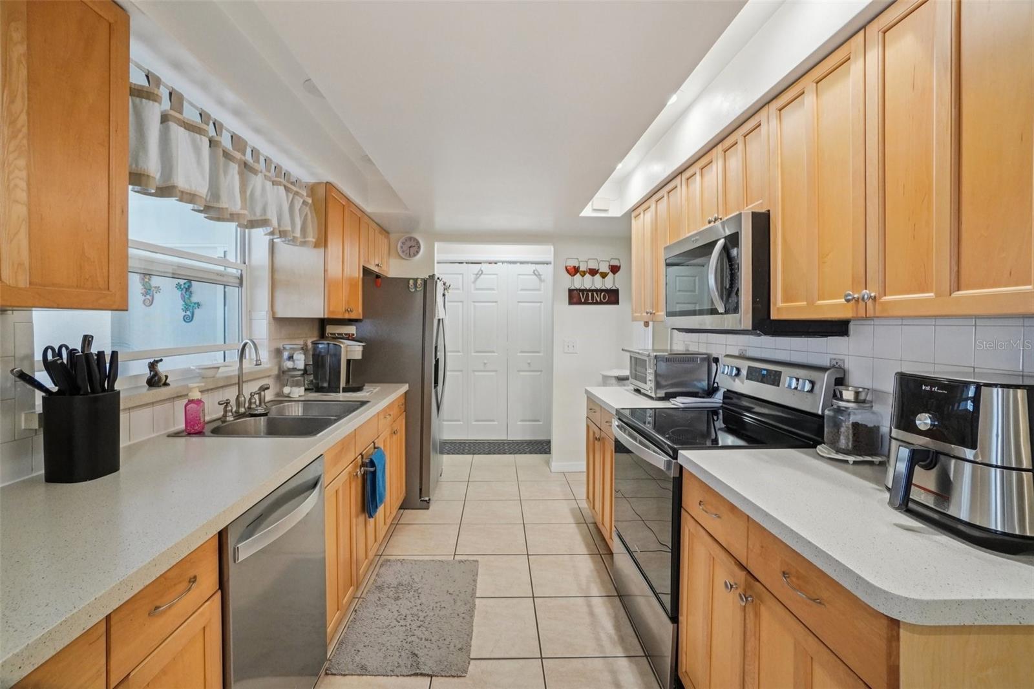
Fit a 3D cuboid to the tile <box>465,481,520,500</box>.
[{"bbox_3d":[-0.190,1.195,3.517,0.425,0.010,0.386,1,3,-3],"label":"tile"}]

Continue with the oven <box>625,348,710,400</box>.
[{"bbox_3d":[1.020,0.198,2.918,0.395,0.277,0.425,1,3,-7],"label":"oven"}]

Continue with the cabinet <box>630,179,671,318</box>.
[{"bbox_3d":[0.980,-0.519,2.622,0.325,0.762,0.800,0,2,-2],"label":"cabinet"}]

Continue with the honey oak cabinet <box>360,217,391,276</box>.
[{"bbox_3d":[-1.255,-0.760,3.392,0.315,0.370,0.754,1,2,-3],"label":"honey oak cabinet"}]

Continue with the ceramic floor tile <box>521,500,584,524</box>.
[{"bbox_3d":[0.259,1.231,3.180,0.432,0.010,0.403,0,2,-2],"label":"ceramic floor tile"}]

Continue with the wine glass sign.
[{"bbox_3d":[0.687,-0.584,3.914,0.507,0.452,0.025,1,2,-3],"label":"wine glass sign"}]

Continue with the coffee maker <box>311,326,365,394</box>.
[{"bbox_3d":[-1.191,0.138,2.902,0.315,0.345,0.240,0,2,-2],"label":"coffee maker"}]

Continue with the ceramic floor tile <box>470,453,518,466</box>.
[{"bbox_3d":[-0.233,1.163,4.322,0.426,0.010,0.394,1,2,-3],"label":"ceramic floor tile"}]

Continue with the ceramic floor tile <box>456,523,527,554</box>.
[{"bbox_3d":[-0.156,1.247,2.760,0.432,0.010,0.403,0,2,-2],"label":"ceramic floor tile"}]

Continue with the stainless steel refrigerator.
[{"bbox_3d":[-1.008,0.342,3.540,0.830,1.720,0.850,0,2,-2],"label":"stainless steel refrigerator"}]

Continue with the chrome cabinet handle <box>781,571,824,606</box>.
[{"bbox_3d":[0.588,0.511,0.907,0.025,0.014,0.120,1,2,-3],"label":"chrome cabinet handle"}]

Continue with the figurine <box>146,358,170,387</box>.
[{"bbox_3d":[-1.443,0.114,1.732,0.082,0.117,0.060,0,3,-17],"label":"figurine"}]

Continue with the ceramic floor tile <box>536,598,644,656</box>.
[{"bbox_3d":[0.308,1.283,1.972,0.432,0.010,0.403,0,2,-2],"label":"ceramic floor tile"}]

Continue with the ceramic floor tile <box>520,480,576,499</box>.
[{"bbox_3d":[0.234,1.204,3.548,0.426,0.010,0.394,1,2,-3],"label":"ceramic floor tile"}]

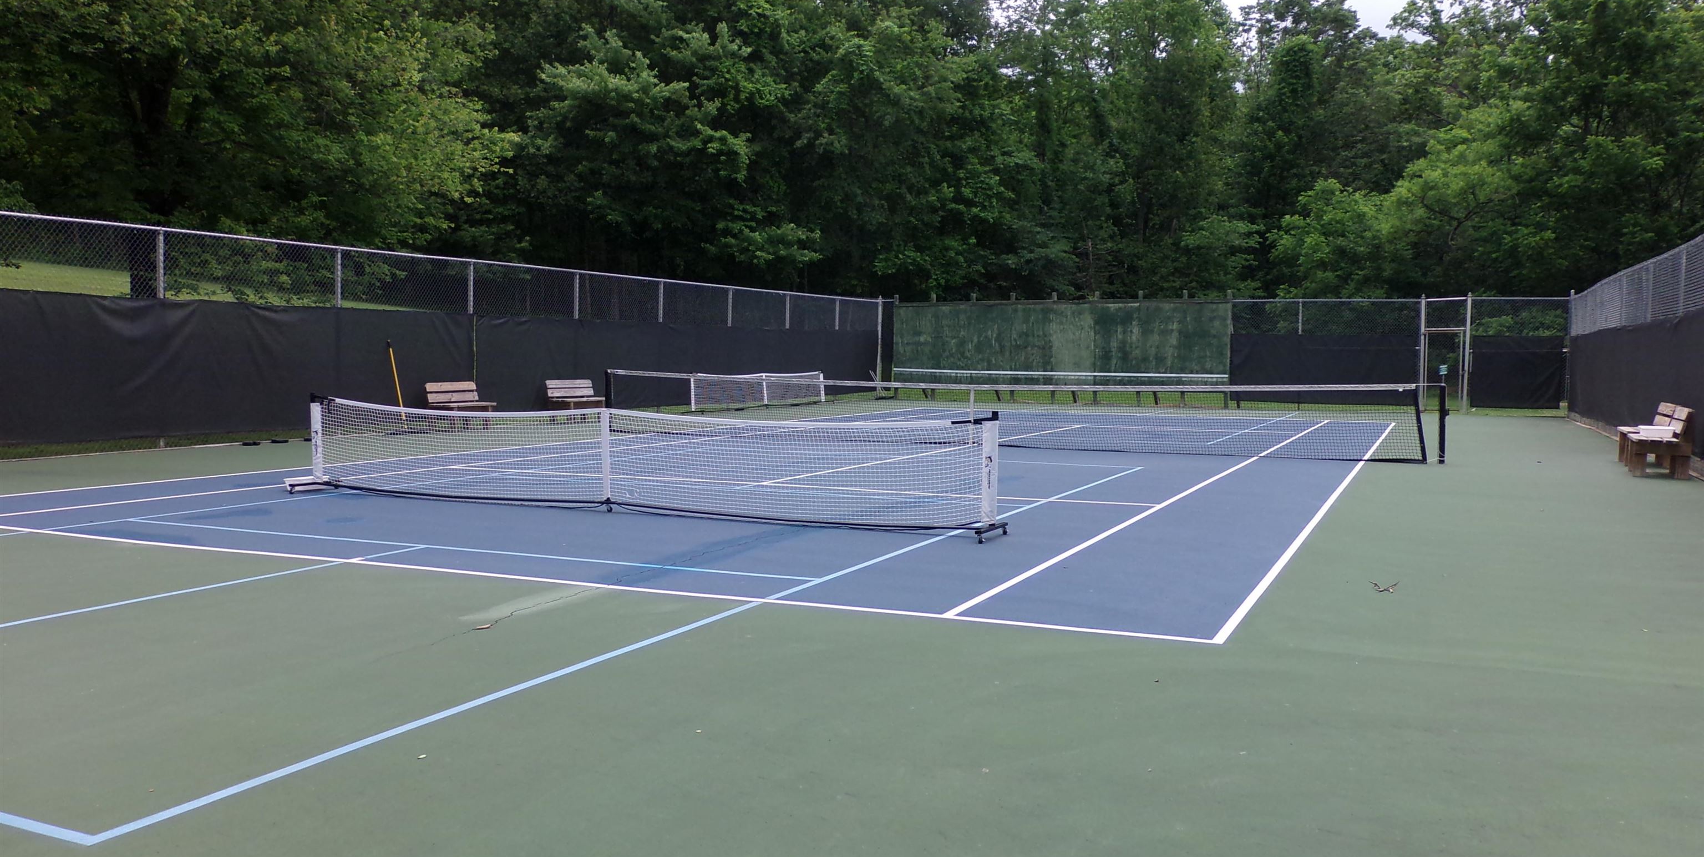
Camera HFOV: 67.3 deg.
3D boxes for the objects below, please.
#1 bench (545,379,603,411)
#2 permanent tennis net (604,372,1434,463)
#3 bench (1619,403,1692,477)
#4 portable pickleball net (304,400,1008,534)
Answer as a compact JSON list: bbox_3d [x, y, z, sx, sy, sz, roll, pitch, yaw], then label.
[{"bbox_3d":[-5.461,-0.539,25.351,0.600,0.800,1.250,2,4,25],"label":"bench"},{"bbox_3d":[1.742,-0.272,19.167,12.850,1.070,0.120,2,4,25],"label":"permanent tennis net"},{"bbox_3d":[9.801,0.117,15.709,0.610,0.800,2.300,2,4,25],"label":"bench"},{"bbox_3d":[-2.068,0.234,10.923,6.950,0.950,0.580,2,4,25],"label":"portable pickleball net"}]

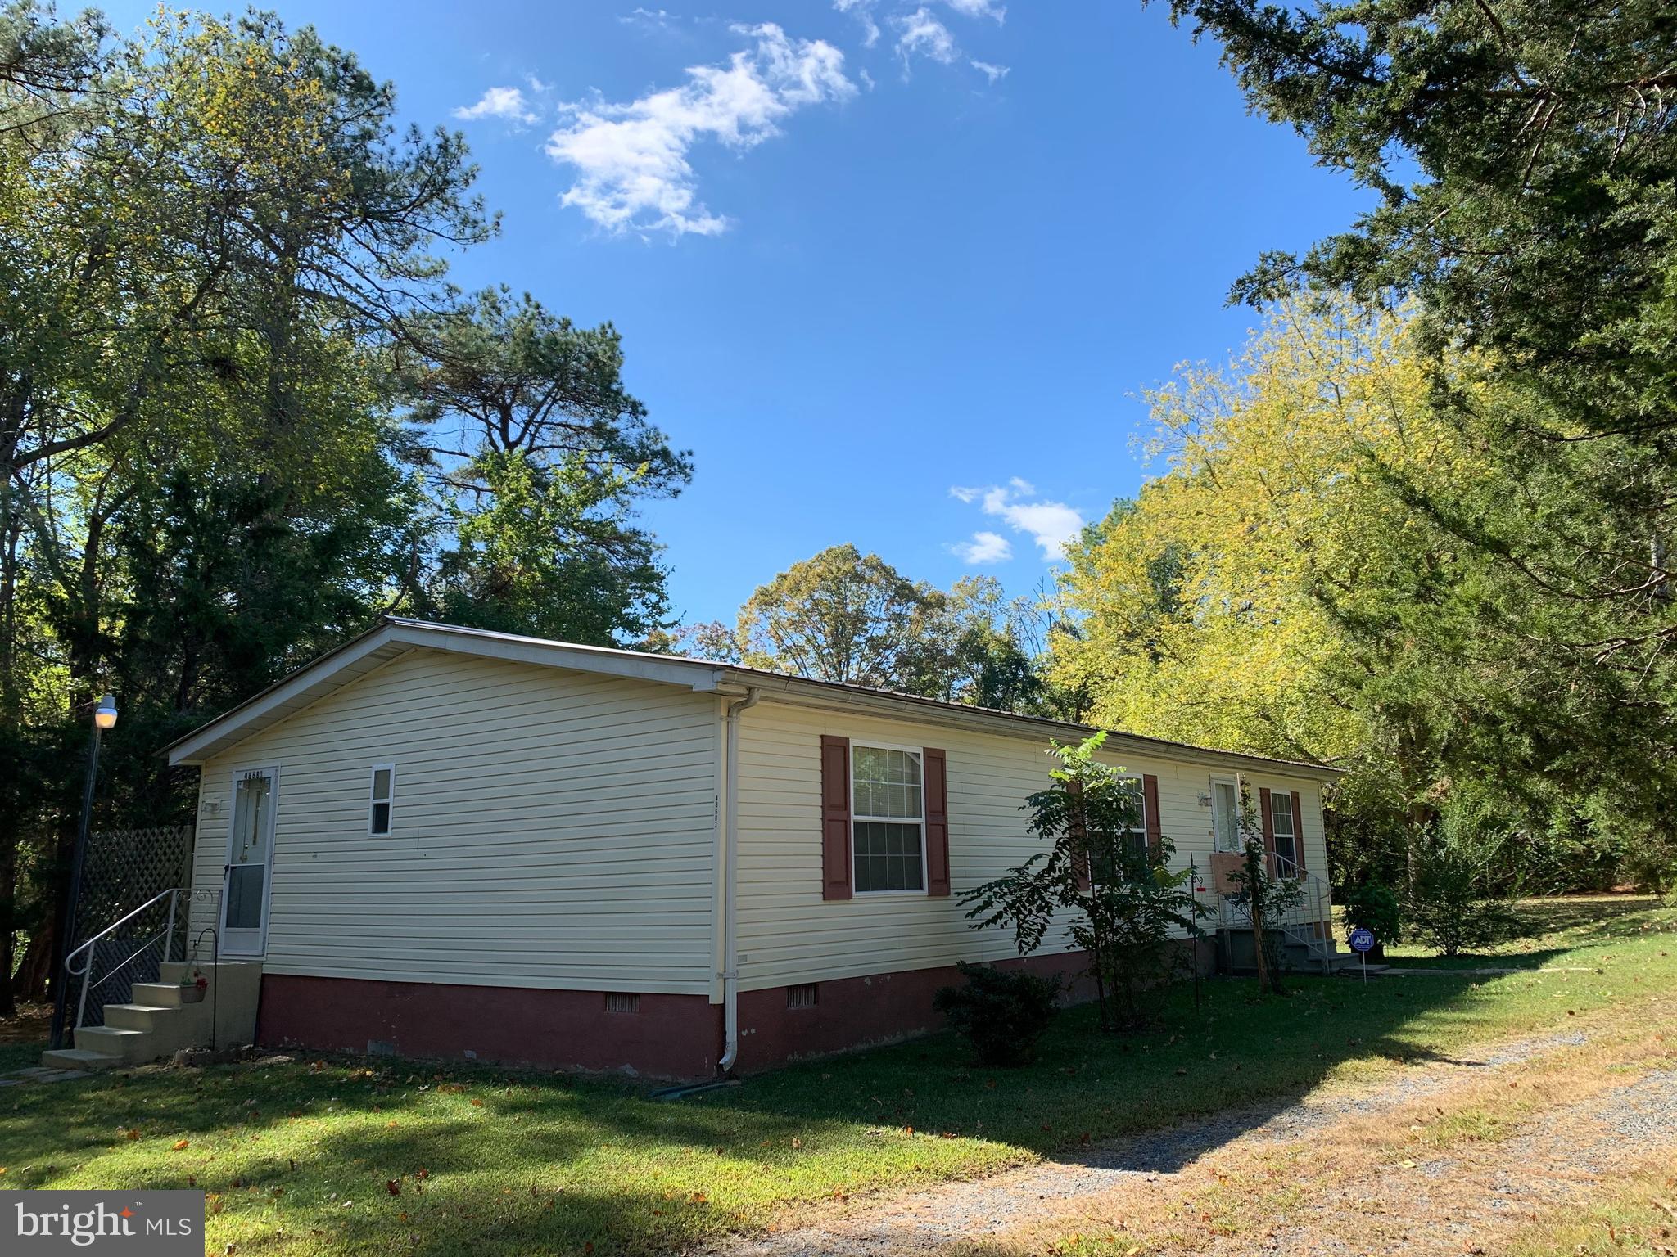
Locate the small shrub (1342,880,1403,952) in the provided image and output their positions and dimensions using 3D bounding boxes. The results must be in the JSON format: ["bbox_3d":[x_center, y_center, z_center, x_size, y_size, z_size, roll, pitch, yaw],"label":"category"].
[{"bbox_3d":[8.155,4.490,19.416,0.929,1.220,0.929,-6,-12,22],"label":"small shrub"}]

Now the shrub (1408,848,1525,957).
[{"bbox_3d":[9.730,4.312,19.830,1.815,1.649,1.815,-7,-12,25],"label":"shrub"}]

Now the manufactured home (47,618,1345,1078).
[{"bbox_3d":[0.513,2.988,17.826,9.050,4.130,16.400,-10,-14,36],"label":"manufactured home"}]

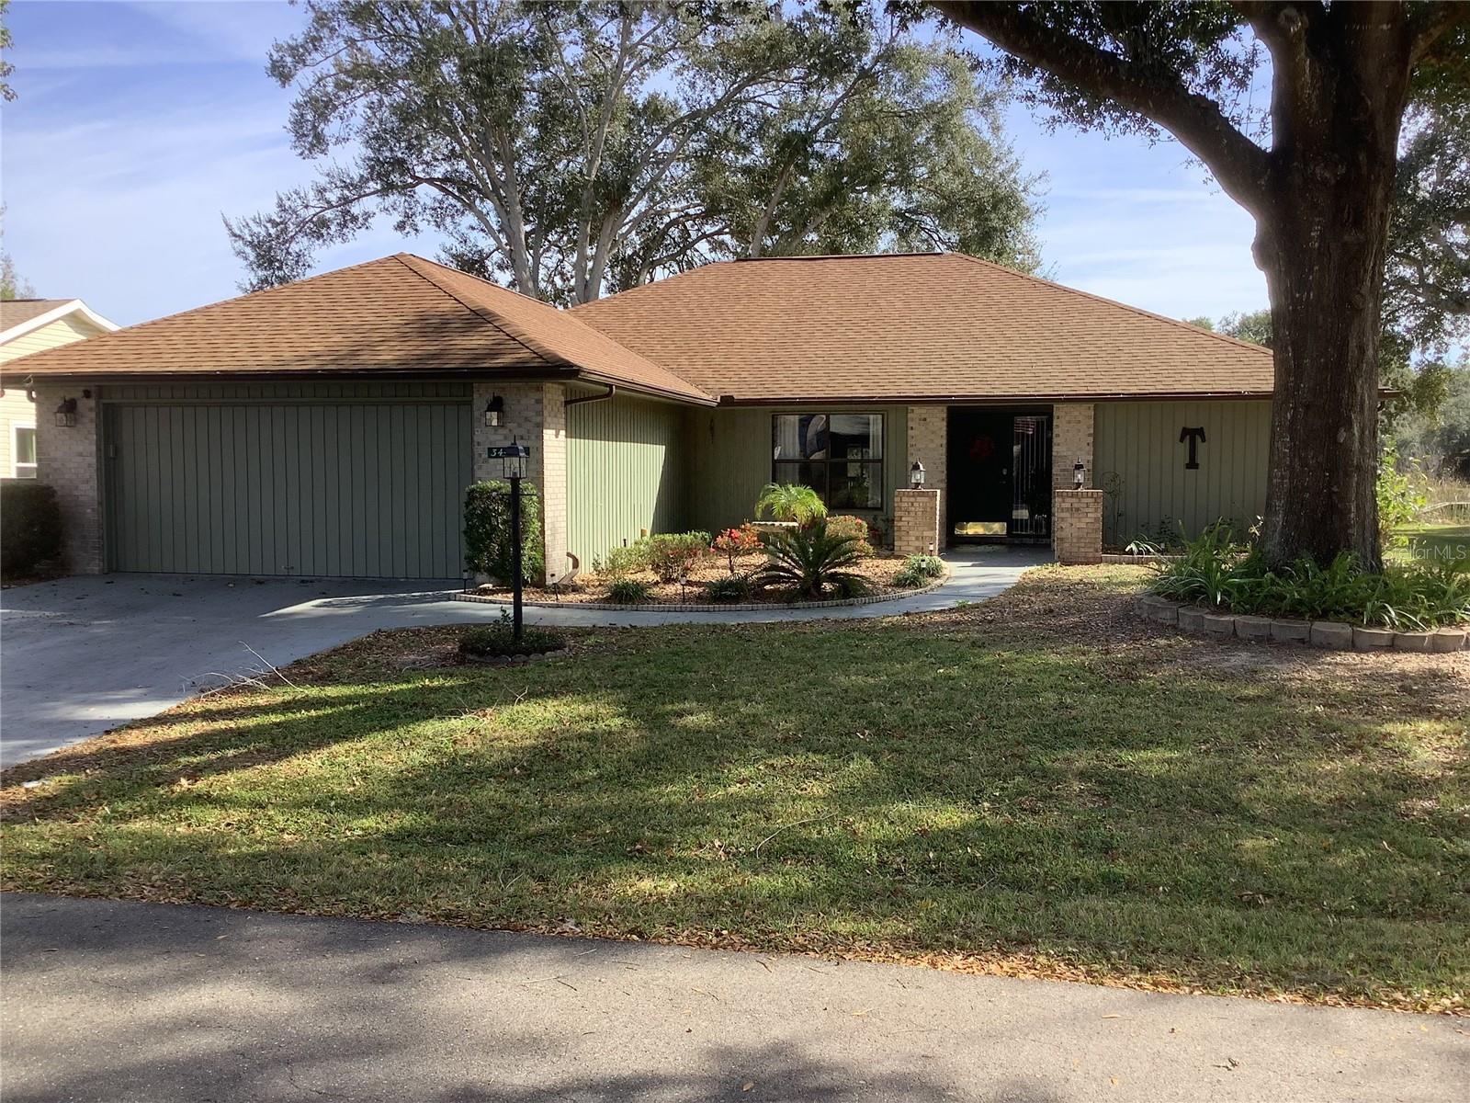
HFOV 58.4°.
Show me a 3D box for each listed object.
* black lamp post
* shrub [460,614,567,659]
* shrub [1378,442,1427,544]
[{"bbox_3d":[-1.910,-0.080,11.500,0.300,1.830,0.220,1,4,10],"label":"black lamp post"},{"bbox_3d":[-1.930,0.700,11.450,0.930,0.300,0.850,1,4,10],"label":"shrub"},{"bbox_3d":[10.350,-0.900,20.700,1.200,1.720,1.200,1,4,10],"label":"shrub"}]

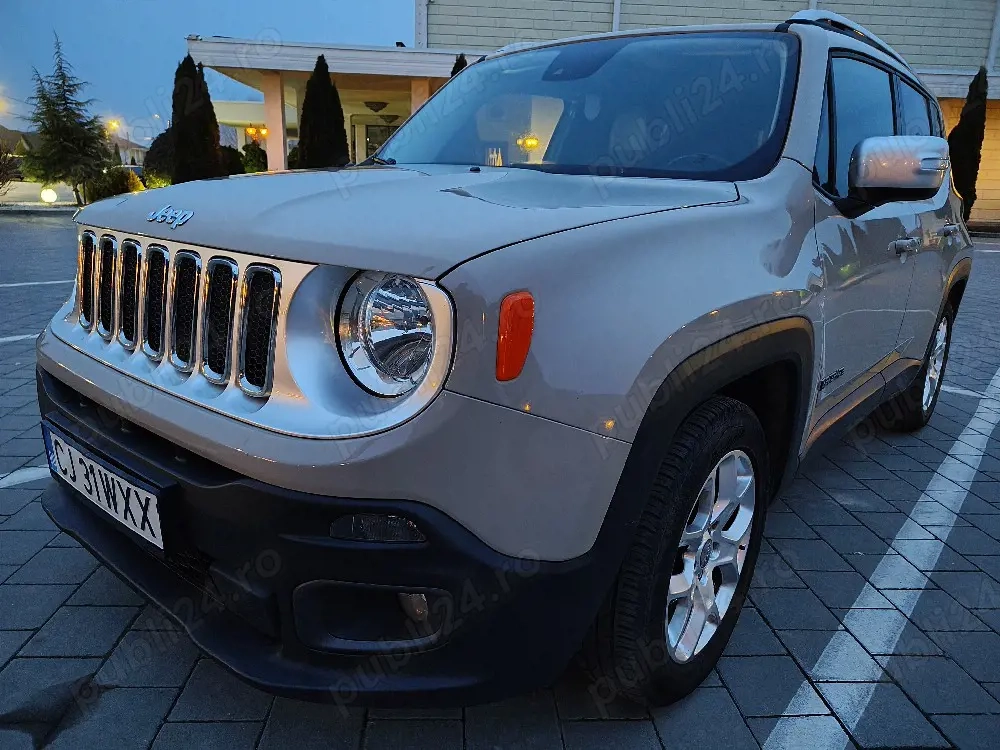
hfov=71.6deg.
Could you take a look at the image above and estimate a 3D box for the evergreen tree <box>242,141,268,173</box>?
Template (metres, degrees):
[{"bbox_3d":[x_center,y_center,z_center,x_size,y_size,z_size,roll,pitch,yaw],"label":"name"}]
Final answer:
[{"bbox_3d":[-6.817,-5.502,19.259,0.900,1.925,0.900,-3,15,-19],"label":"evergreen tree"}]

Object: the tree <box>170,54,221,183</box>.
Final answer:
[{"bbox_3d":[-8.962,-7.094,20.576,1.500,4.460,1.500,-4,16,-22],"label":"tree"}]

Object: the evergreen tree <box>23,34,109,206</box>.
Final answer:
[{"bbox_3d":[-13.611,-7.759,21.384,2.500,4.921,2.500,-7,17,-30],"label":"evergreen tree"}]

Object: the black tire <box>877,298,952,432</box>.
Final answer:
[{"bbox_3d":[2.014,-0.075,3.401,0.220,0.690,0.690,14,19,38],"label":"black tire"}]

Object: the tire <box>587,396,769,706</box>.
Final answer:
[{"bbox_3d":[0.382,0.365,1.539,0.220,0.680,0.680,14,19,36],"label":"tire"}]

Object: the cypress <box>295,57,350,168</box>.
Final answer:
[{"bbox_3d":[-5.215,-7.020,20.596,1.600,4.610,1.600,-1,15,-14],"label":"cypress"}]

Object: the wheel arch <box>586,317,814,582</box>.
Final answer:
[{"bbox_3d":[0.403,0.123,1.390,0.150,0.480,0.920,15,19,38],"label":"wheel arch"}]

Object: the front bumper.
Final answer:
[{"bbox_3d":[-0.621,0.232,1.485,1.760,0.470,0.420,14,19,38],"label":"front bumper"}]

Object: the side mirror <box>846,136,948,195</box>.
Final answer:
[{"bbox_3d":[1.023,-0.537,1.776,0.215,0.150,0.140,14,19,38],"label":"side mirror"}]

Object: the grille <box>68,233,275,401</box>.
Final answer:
[{"bbox_3d":[-0.651,-0.142,1.335,0.800,0.235,0.085,15,19,38],"label":"grille"}]

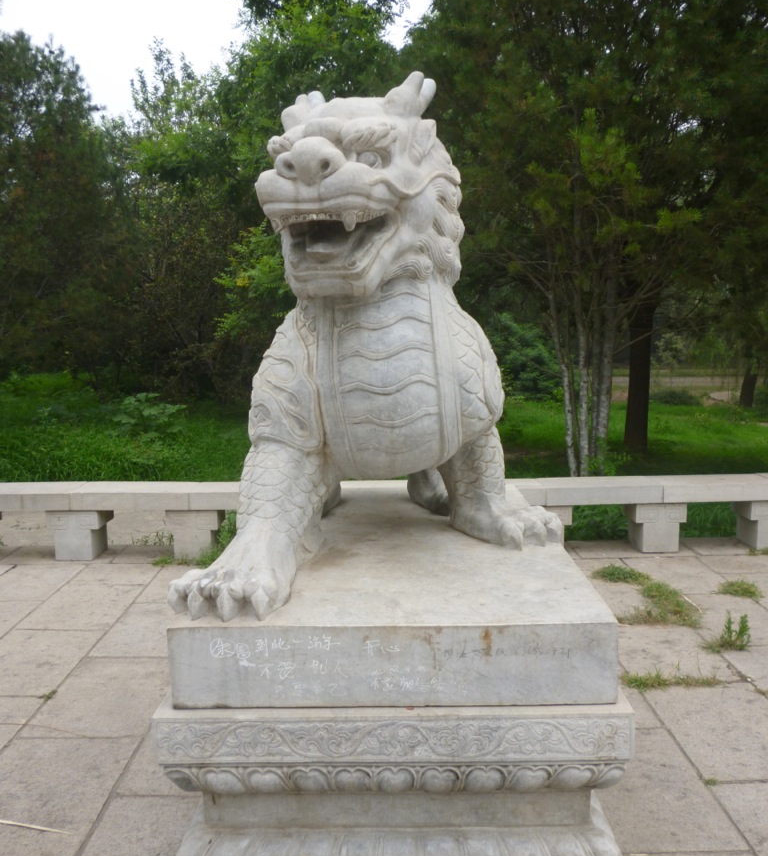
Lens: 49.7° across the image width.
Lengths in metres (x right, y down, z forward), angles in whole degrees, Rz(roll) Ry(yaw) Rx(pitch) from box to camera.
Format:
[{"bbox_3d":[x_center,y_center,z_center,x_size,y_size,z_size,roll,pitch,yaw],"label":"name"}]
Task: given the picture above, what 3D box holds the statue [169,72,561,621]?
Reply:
[{"bbox_3d":[0.021,-0.312,2.465,1.010,1.300,1.400,-1,7,2],"label":"statue"}]

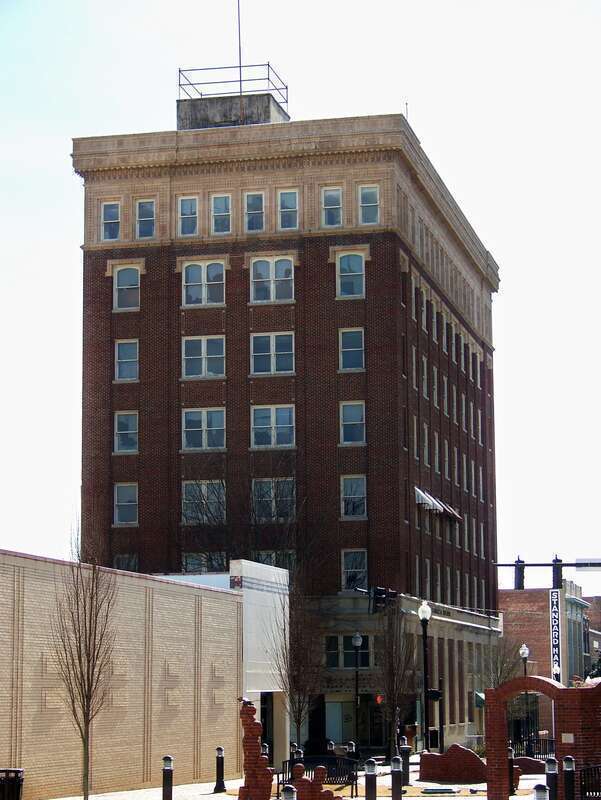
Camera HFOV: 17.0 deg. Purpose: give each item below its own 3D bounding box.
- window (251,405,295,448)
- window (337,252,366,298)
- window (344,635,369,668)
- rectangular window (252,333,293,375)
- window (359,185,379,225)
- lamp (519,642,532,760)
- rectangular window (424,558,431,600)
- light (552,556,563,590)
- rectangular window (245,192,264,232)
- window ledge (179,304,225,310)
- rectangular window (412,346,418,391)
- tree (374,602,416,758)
[{"bbox_3d":[-1.270,1.202,91.251,2.020,2.030,0.160,-2,-8,13],"label":"window"},{"bbox_3d":[2.252,-5.568,90.147,1.283,2.035,0.160,-2,-9,13],"label":"window"},{"bbox_3d":[2.421,10.873,86.974,1.150,1.450,0.150,-2,-8,13],"label":"window"},{"bbox_3d":[-1.183,-2.063,90.433,1.972,1.892,0.150,-2,-8,13],"label":"rectangular window"},{"bbox_3d":[3.078,-8.776,90.422,0.918,1.808,0.160,-2,-9,13],"label":"window"},{"bbox_3d":[8.463,11.259,75.500,0.420,4.300,0.420,-2,-8,13],"label":"lamp"},{"bbox_3d":[5.892,8.384,93.757,0.150,1.900,1.750,-2,-8,13],"label":"rectangular window"},{"bbox_3d":[9.333,6.332,73.000,0.360,1.100,0.380,-2,-8,13],"label":"light"},{"bbox_3d":[-2.123,-8.654,92.849,0.950,1.920,0.160,-2,-8,13],"label":"rectangular window"},{"bbox_3d":[-4.370,-4.190,90.630,2.140,0.150,0.220,-2,-8,13],"label":"window ledge"},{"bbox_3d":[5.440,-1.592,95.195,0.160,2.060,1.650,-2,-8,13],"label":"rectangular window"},{"bbox_3d":[3.000,8.989,64.357,1.350,5.010,1.350,-2,-8,13],"label":"tree"}]

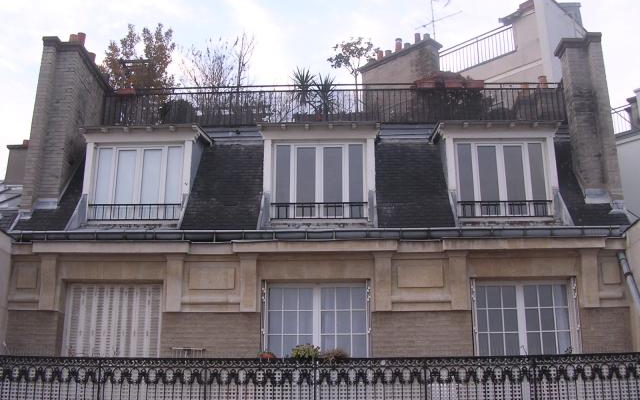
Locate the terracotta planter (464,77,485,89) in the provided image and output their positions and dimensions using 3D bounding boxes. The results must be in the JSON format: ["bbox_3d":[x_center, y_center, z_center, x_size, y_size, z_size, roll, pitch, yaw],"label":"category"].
[{"bbox_3d":[3.393,-2.547,15.400,0.440,0.190,0.200,0,-16,2],"label":"terracotta planter"}]

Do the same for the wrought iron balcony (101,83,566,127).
[{"bbox_3d":[0.292,-1.567,16.415,9.852,0.999,3.200,-1,-17,1],"label":"wrought iron balcony"}]

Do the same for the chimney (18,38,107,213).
[{"bbox_3d":[-4.857,-1.248,13.787,0.607,3.748,2.300,-1,-17,1],"label":"chimney"}]

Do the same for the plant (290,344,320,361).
[{"bbox_3d":[-0.218,2.362,10.535,0.451,0.370,0.380,-1,-17,1],"label":"plant"}]

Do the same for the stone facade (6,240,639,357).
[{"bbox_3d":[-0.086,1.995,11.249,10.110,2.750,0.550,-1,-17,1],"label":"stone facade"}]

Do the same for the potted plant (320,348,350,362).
[{"bbox_3d":[0.217,2.412,10.508,0.480,0.360,0.380,-1,-17,1],"label":"potted plant"}]

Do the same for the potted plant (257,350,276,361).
[{"bbox_3d":[-0.804,2.407,10.537,0.301,0.280,0.280,-1,-17,1],"label":"potted plant"}]

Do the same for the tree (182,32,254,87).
[{"bbox_3d":[-2.374,-2.708,16.114,1.722,2.514,1.400,-1,-17,1],"label":"tree"}]

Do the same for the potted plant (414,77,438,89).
[{"bbox_3d":[2.279,-2.525,15.046,0.511,0.230,0.220,-1,-17,1],"label":"potted plant"}]

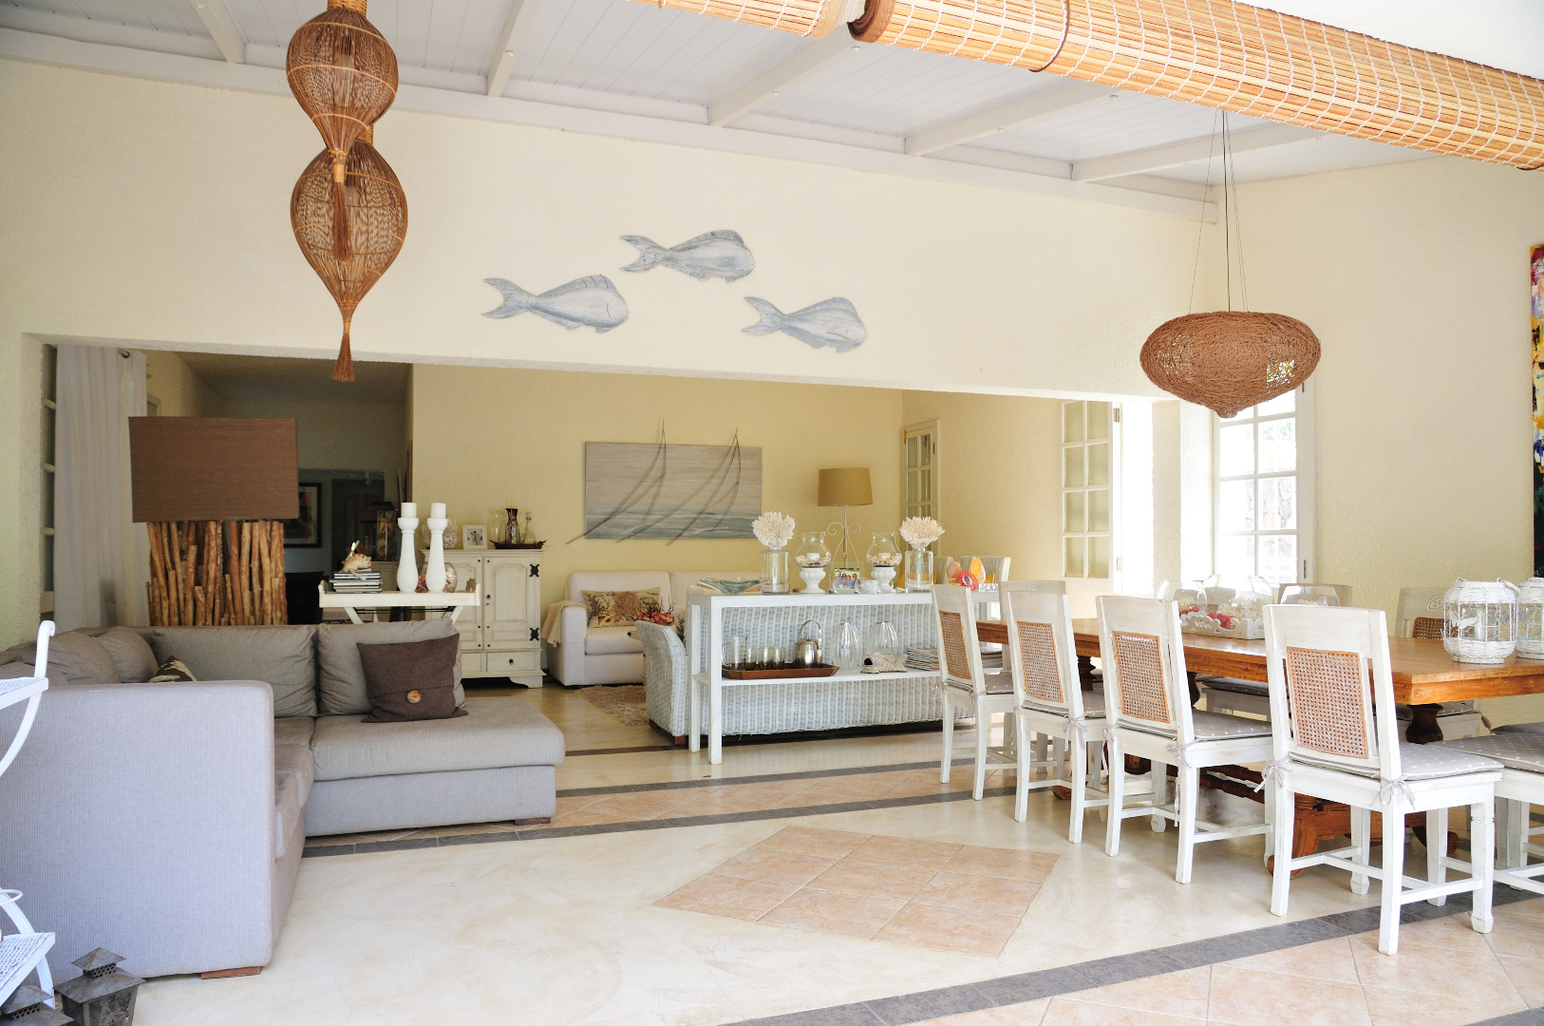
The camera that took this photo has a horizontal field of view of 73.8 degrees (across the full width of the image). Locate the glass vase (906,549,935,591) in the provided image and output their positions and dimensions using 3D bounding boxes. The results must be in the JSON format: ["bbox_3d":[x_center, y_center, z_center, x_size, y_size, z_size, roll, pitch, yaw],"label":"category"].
[{"bbox_3d":[0.885,0.340,6.157,0.172,0.253,0.172,1,-2,-21],"label":"glass vase"}]

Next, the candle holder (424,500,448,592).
[{"bbox_3d":[-1.913,0.199,5.855,0.131,0.515,0.131,1,-2,-21],"label":"candle holder"}]

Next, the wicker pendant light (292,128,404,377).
[{"bbox_3d":[-1.442,-0.893,3.511,0.368,0.897,0.368,1,-2,-21],"label":"wicker pendant light"}]

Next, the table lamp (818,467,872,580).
[{"bbox_3d":[0.679,0.118,9.650,0.508,1.087,0.508,0,-2,0],"label":"table lamp"}]

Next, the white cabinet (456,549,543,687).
[{"bbox_3d":[-2.406,0.877,8.532,0.983,1.123,0.450,1,-2,-20],"label":"white cabinet"}]

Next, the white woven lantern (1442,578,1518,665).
[{"bbox_3d":[2.204,0.335,3.212,0.198,0.260,0.194,1,-2,-20],"label":"white woven lantern"}]

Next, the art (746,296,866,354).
[{"bbox_3d":[0.214,-1.150,6.199,0.798,0.327,0.046,1,-2,-21],"label":"art"}]

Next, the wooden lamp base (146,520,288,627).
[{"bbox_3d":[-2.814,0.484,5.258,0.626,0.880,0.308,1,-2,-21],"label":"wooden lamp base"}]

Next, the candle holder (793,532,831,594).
[{"bbox_3d":[0.229,0.281,5.910,0.215,0.346,0.215,0,-2,0],"label":"candle holder"}]

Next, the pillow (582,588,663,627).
[{"bbox_3d":[-1.376,0.873,9.421,0.660,0.380,0.140,1,-24,-20],"label":"pillow"}]

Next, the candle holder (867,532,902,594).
[{"bbox_3d":[0.647,0.284,5.907,0.201,0.346,0.201,0,-2,0],"label":"candle holder"}]

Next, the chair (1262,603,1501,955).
[{"bbox_3d":[1.858,0.767,3.170,0.496,0.969,0.439,1,-2,-27],"label":"chair"}]

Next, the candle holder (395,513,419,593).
[{"bbox_3d":[-1.783,0.205,5.036,0.104,0.369,0.104,1,-2,-20],"label":"candle holder"}]

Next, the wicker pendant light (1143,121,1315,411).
[{"bbox_3d":[1.984,-1.137,4.492,0.714,1.442,0.714,1,-2,-21],"label":"wicker pendant light"}]

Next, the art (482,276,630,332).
[{"bbox_3d":[-1.151,-1.145,5.533,0.778,0.312,0.025,1,-2,-20],"label":"art"}]

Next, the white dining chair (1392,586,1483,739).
[{"bbox_3d":[2.552,0.804,4.205,0.496,0.969,0.439,1,-2,-21],"label":"white dining chair"}]

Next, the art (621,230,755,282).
[{"bbox_3d":[-0.461,-1.474,5.802,0.776,0.296,0.025,1,-2,-20],"label":"art"}]

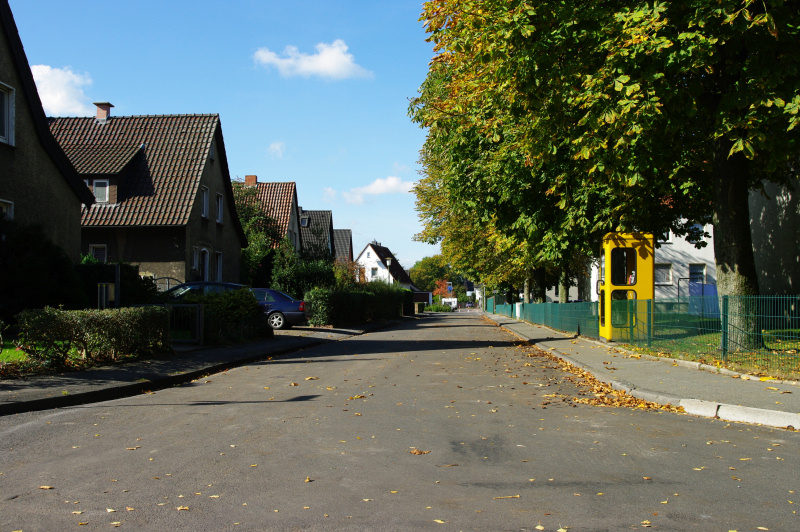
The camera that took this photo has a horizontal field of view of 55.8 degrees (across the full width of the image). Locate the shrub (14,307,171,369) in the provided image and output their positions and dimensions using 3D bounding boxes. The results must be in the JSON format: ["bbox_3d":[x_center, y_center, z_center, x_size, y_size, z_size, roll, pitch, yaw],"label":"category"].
[{"bbox_3d":[-4.530,1.008,11.614,0.620,0.840,3.800,0,-3,4],"label":"shrub"}]

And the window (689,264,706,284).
[{"bbox_3d":[18.942,0.560,48.000,1.050,1.280,0.150,0,-3,4],"label":"window"}]

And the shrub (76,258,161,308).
[{"bbox_3d":[-7.450,0.866,19.782,2.050,1.950,1.200,0,-3,-4],"label":"shrub"}]

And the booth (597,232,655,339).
[{"bbox_3d":[5.000,0.475,16.797,0.970,2.370,0.970,0,-3,4],"label":"booth"}]

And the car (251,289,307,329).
[{"bbox_3d":[-5.720,1.510,27.359,4.490,1.430,1.720,0,-3,-1],"label":"car"}]

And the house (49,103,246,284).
[{"bbox_3d":[-12.950,-2.451,34.868,9.600,10.100,8.200,0,-3,4],"label":"house"}]

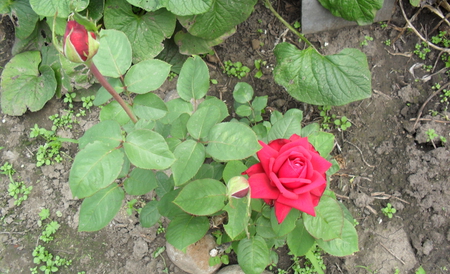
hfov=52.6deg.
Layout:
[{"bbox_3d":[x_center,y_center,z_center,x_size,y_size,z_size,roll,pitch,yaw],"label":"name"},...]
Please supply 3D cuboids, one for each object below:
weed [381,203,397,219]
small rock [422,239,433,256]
[{"bbox_3d":[0.311,0.140,0.867,0.031,0.020,0.030,0,55,0],"label":"weed"},{"bbox_3d":[0.385,0.210,0.865,0.021,0.018,0.030,0,58,0],"label":"small rock"}]

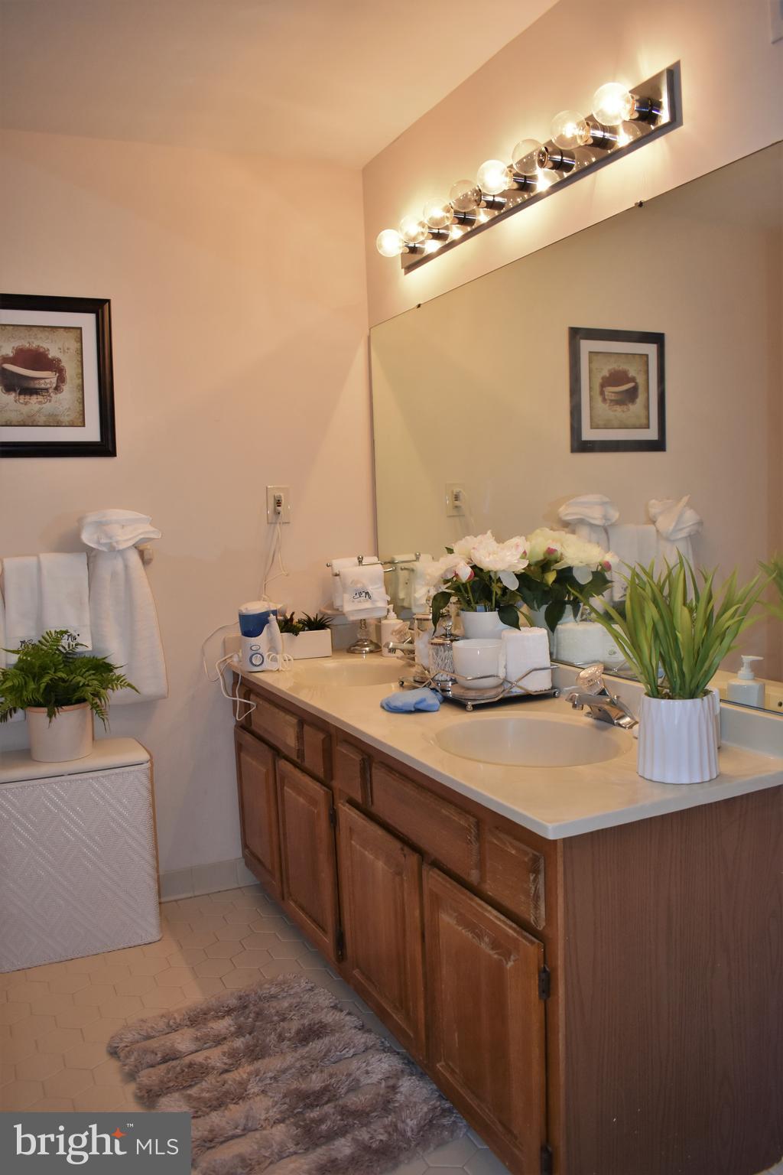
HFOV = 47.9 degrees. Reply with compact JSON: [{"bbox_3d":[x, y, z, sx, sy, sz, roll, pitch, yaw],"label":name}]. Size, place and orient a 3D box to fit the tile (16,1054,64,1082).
[{"bbox_3d":[-0.832,1.142,2.088,0.105,0.008,0.122,-4,6,-26],"label":"tile"}]

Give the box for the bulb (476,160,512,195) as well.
[{"bbox_3d":[0.249,-0.970,2.085,0.095,0.080,0.080,-4,5,-26],"label":"bulb"}]

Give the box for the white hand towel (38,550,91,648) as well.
[{"bbox_3d":[-0.968,0.045,2.611,0.140,0.300,0.060,-4,5,-26],"label":"white hand towel"}]

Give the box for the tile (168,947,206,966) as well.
[{"bbox_3d":[-0.598,1.085,2.580,0.109,0.009,0.124,-5,6,-26],"label":"tile"}]

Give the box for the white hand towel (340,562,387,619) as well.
[{"bbox_3d":[-0.098,0.016,2.917,0.158,0.185,0.060,-4,5,-23],"label":"white hand towel"}]

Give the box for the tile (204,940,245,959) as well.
[{"bbox_3d":[-0.480,1.046,2.538,0.107,0.008,0.124,-4,5,-26],"label":"tile"}]

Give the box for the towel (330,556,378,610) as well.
[{"bbox_3d":[-0.125,-0.019,3.083,0.157,0.181,0.045,-4,6,-26],"label":"towel"}]

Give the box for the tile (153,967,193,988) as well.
[{"bbox_3d":[-0.583,1.059,2.385,0.107,0.008,0.124,-4,5,-26],"label":"tile"}]

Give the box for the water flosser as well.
[{"bbox_3d":[-0.418,0.156,2.805,0.118,0.210,0.115,-3,5,-14],"label":"water flosser"}]

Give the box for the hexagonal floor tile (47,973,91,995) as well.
[{"bbox_3d":[-0.895,1.103,2.444,0.109,0.009,0.124,-5,6,-26],"label":"hexagonal floor tile"}]

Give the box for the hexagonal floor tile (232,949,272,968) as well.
[{"bbox_3d":[-0.390,1.049,2.475,0.107,0.008,0.124,-4,5,-26],"label":"hexagonal floor tile"}]

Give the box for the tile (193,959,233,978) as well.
[{"bbox_3d":[-0.508,1.093,2.523,0.105,0.008,0.122,-4,6,-26],"label":"tile"}]

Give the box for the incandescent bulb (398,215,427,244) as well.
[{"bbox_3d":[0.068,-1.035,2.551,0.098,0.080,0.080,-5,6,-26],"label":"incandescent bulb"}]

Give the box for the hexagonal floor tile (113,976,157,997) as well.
[{"bbox_3d":[-0.708,1.107,2.439,0.105,0.008,0.122,-4,6,-26],"label":"hexagonal floor tile"}]

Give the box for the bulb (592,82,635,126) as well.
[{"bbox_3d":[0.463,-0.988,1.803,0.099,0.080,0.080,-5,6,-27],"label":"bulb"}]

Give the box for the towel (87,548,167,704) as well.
[{"bbox_3d":[-0.812,0.118,2.708,0.215,0.475,0.080,-5,6,-26],"label":"towel"}]

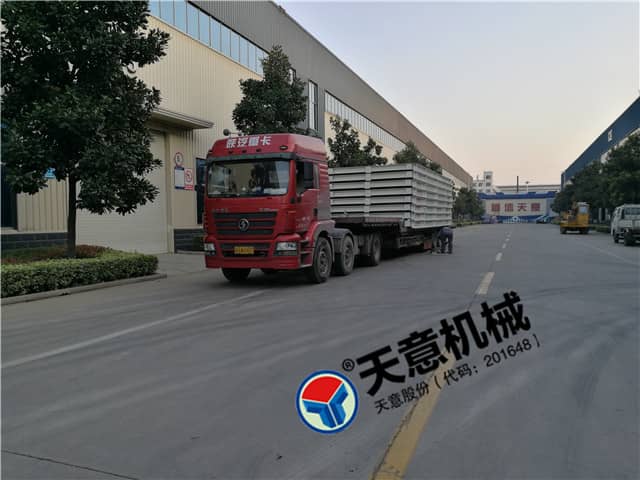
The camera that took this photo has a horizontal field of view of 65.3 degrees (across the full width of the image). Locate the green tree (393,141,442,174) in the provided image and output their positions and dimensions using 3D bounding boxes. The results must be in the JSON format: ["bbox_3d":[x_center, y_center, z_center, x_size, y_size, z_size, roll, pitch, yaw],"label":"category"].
[{"bbox_3d":[9.370,-5.333,49.296,4.500,9.000,4.500,1,3,22],"label":"green tree"}]

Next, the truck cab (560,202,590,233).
[{"bbox_3d":[23.122,-2.028,45.255,2.400,2.800,5.000,1,3,22],"label":"truck cab"}]

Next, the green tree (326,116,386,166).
[{"bbox_3d":[2.235,-4.129,33.136,4.300,8.200,4.300,1,3,22],"label":"green tree"}]

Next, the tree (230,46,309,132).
[{"bbox_3d":[-2.231,-4.143,22.322,4.000,9.300,4.000,1,3,22],"label":"tree"}]

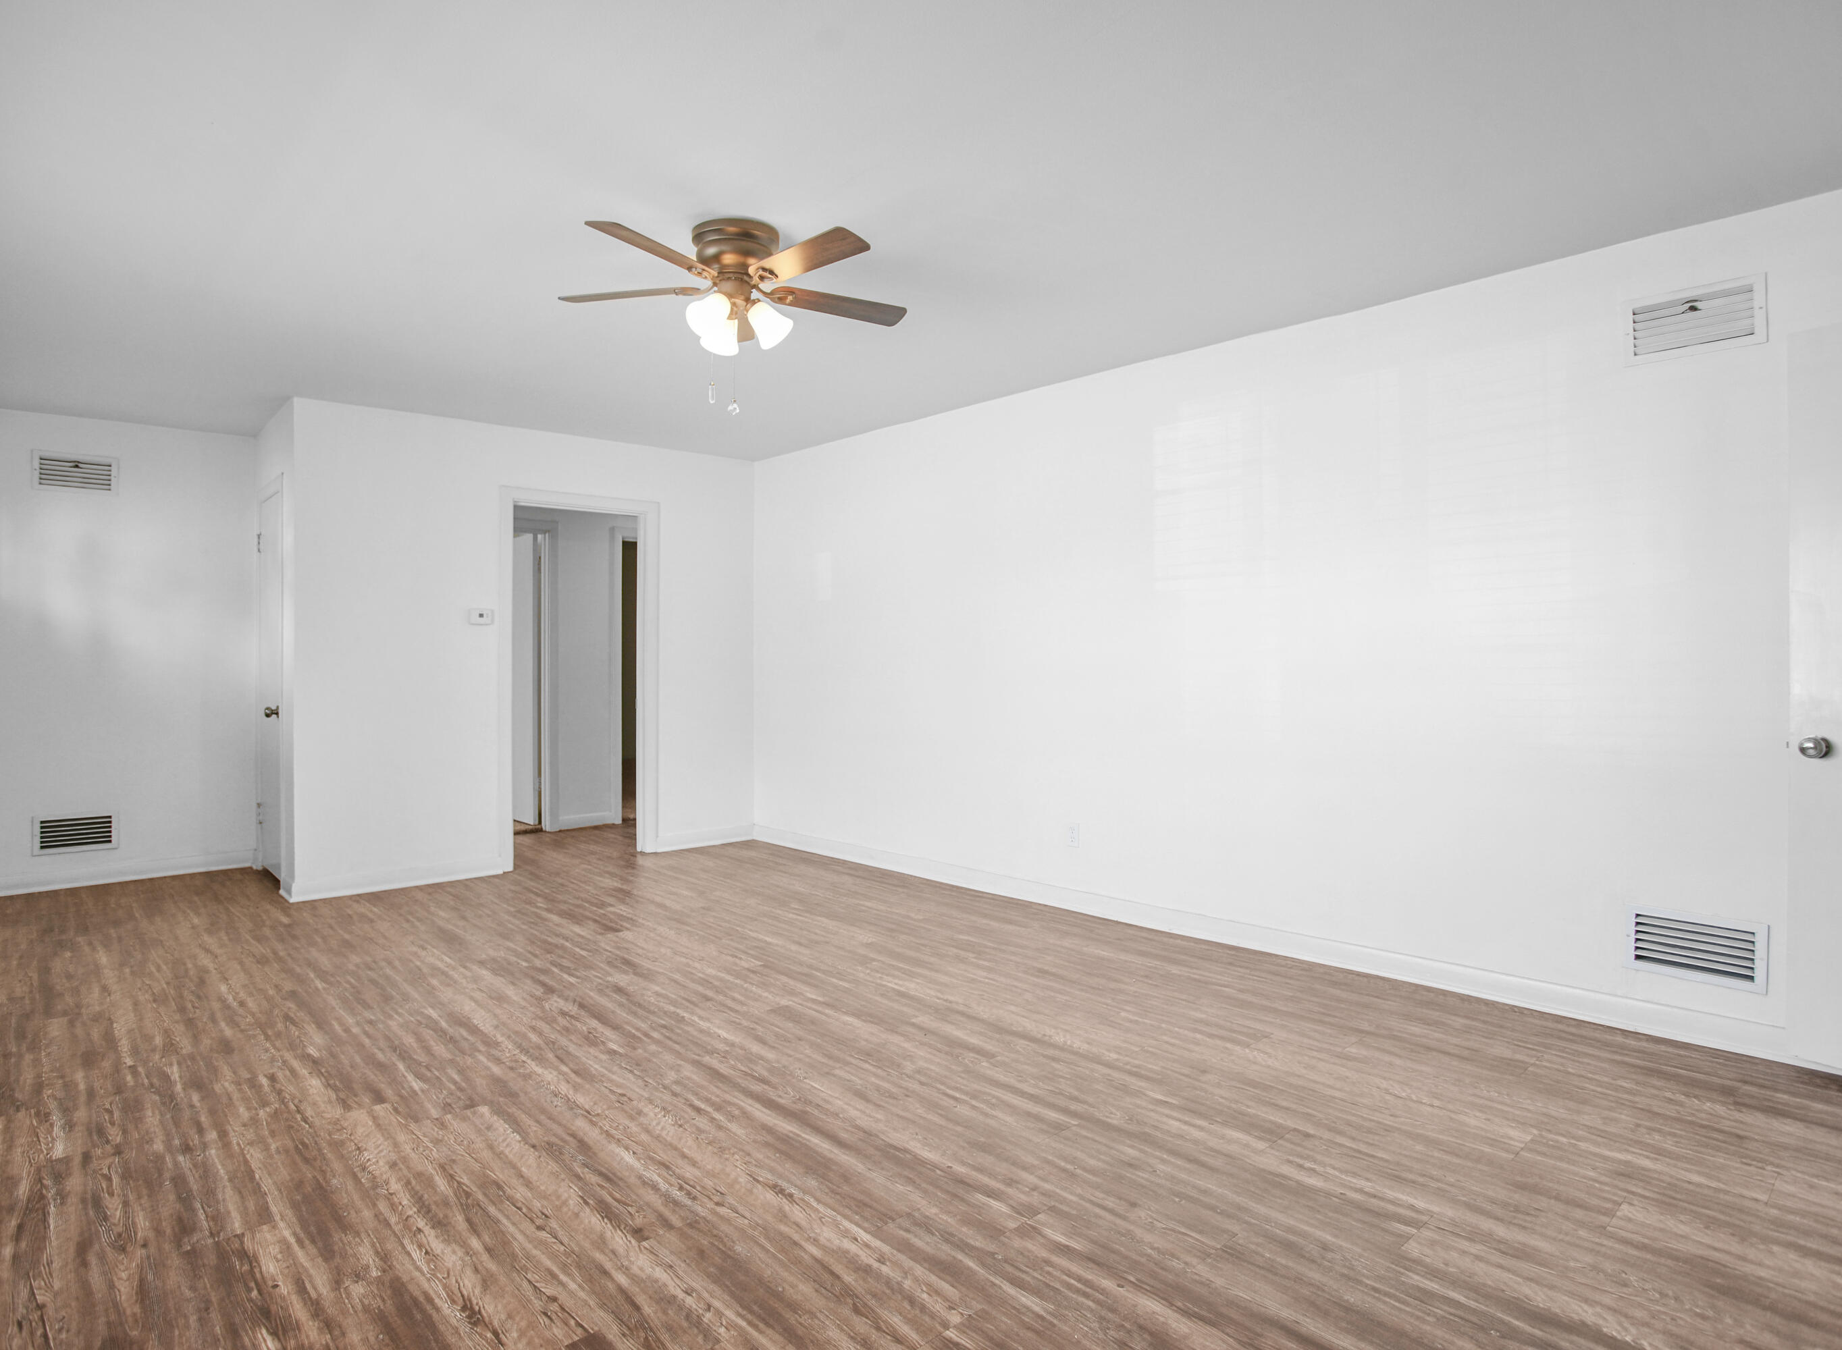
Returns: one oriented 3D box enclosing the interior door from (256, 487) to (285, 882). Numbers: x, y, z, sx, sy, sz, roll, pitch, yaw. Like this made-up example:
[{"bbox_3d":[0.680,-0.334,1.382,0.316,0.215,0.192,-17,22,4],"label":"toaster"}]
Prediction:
[{"bbox_3d":[-3.489,0.060,5.167,0.045,2.020,0.630,-1,1,-43],"label":"interior door"}]

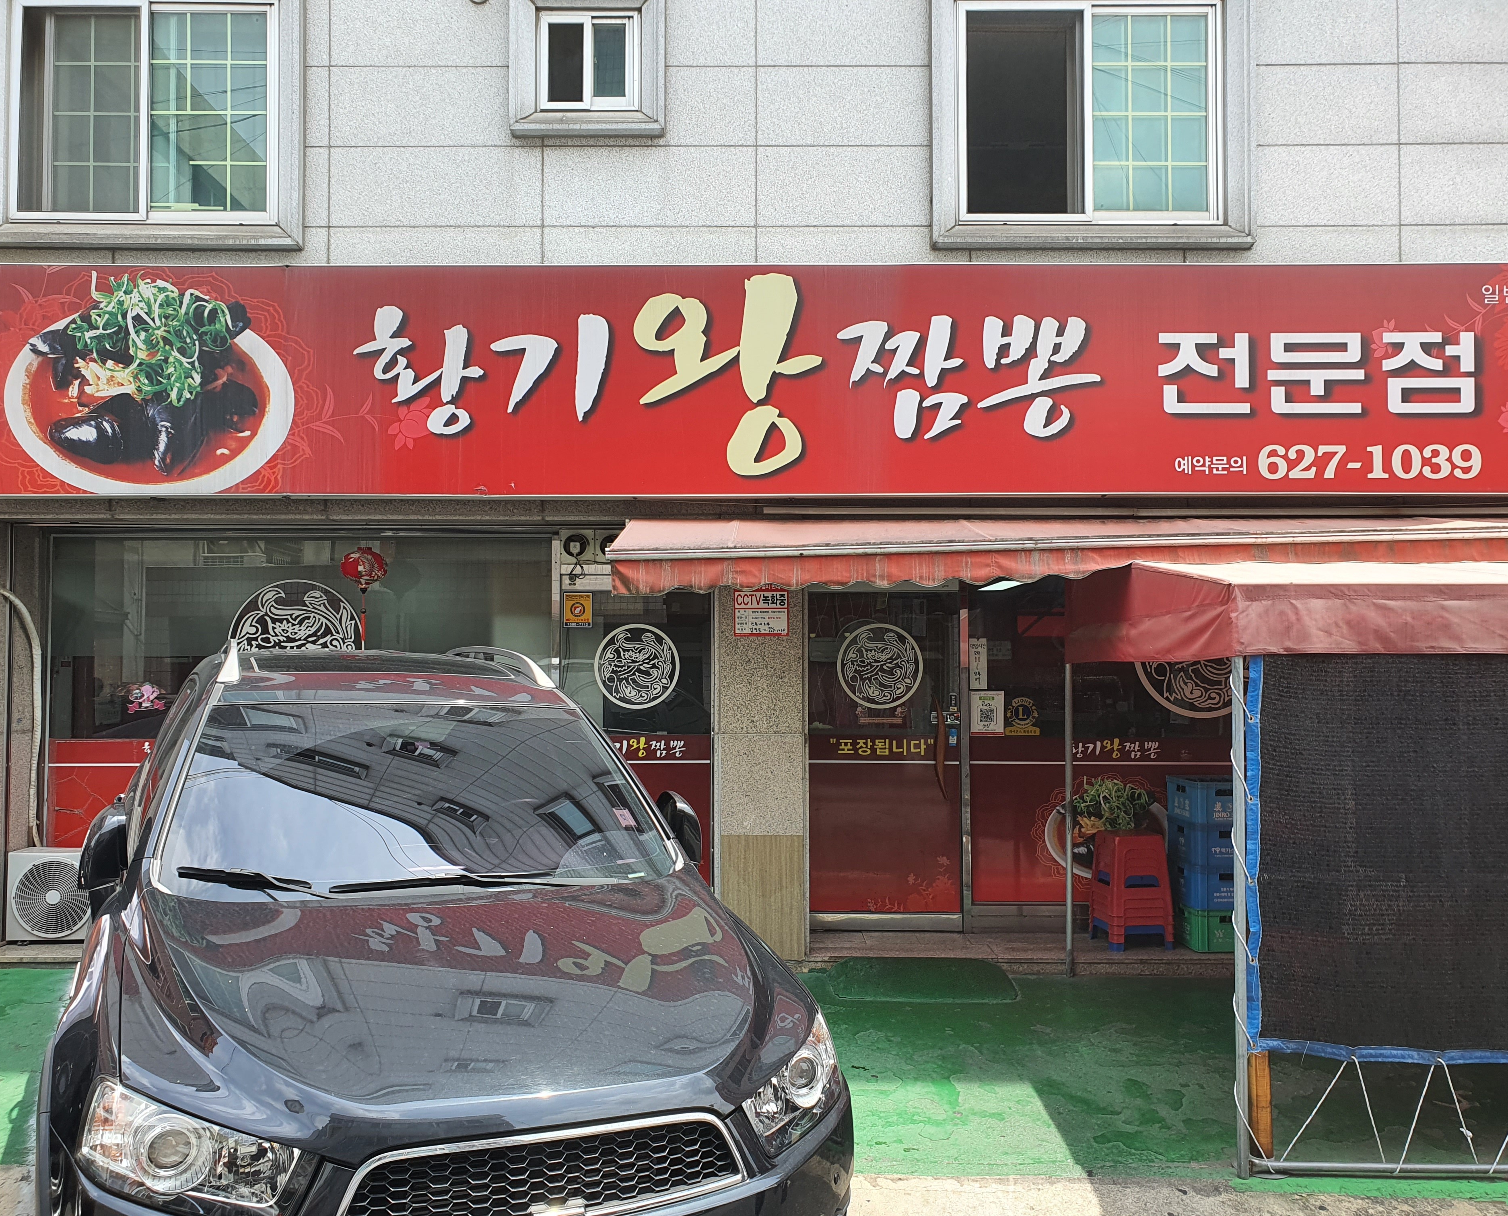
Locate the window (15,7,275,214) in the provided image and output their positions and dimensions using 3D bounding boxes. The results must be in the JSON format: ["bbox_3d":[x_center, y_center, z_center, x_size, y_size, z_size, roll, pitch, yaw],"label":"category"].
[{"bbox_3d":[-3.511,-2.856,7.016,1.547,1.290,0.120,0,-1,0],"label":"window"}]

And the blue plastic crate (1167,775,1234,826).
[{"bbox_3d":[2.720,1.141,7.249,0.385,0.248,0.405,0,-1,-9],"label":"blue plastic crate"}]

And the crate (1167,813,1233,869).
[{"bbox_3d":[2.720,1.383,7.243,0.385,0.248,0.405,0,-1,-9],"label":"crate"}]

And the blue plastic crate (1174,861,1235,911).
[{"bbox_3d":[2.721,1.624,7.237,0.385,0.248,0.405,0,-1,-9],"label":"blue plastic crate"}]

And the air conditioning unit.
[{"bbox_3d":[-4.038,1.730,7.359,0.760,0.545,0.280,0,-1,0],"label":"air conditioning unit"}]

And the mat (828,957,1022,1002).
[{"bbox_3d":[0.901,2.015,6.573,0.988,0.070,0.511,0,-1,0],"label":"mat"}]

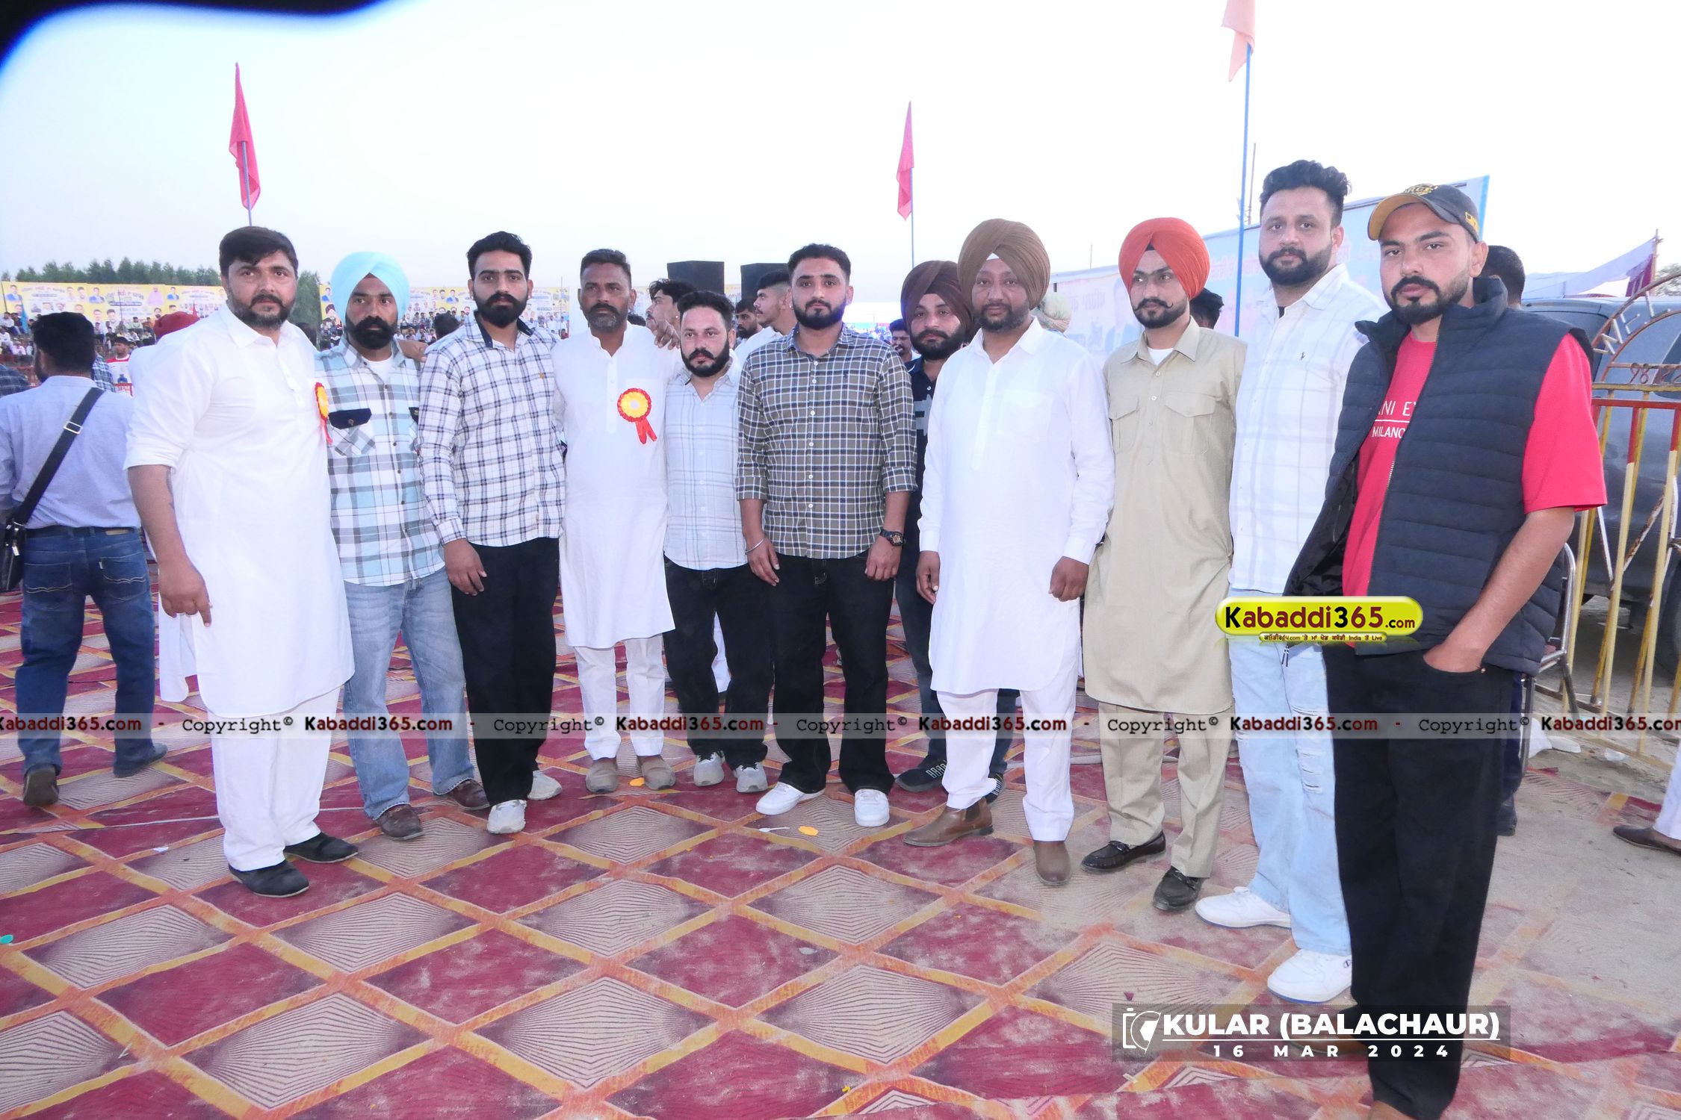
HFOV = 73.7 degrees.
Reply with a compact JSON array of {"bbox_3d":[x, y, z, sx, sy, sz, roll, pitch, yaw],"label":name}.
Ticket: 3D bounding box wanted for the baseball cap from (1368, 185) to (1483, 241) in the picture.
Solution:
[{"bbox_3d":[1.006,-0.597,1.927,0.168,0.120,0.255,4,10,38],"label":"baseball cap"}]

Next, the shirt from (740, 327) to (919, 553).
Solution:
[{"bbox_3d":[-0.046,-0.366,3.454,0.520,0.690,0.270,0,10,4],"label":"shirt"}]

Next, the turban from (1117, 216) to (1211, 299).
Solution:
[{"bbox_3d":[0.798,-0.745,2.761,0.220,0.205,0.250,7,9,34],"label":"turban"}]

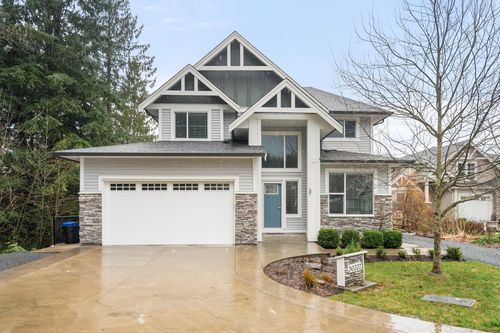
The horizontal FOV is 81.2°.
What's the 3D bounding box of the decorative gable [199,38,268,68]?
[{"bbox_3d":[-0.724,-5.093,13.200,3.200,1.400,0.300,0,-2,0],"label":"decorative gable"}]

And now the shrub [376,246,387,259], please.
[{"bbox_3d":[3.878,2.542,8.600,0.320,0.370,0.320,0,-2,0],"label":"shrub"}]

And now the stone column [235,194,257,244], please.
[{"bbox_3d":[-0.137,2.021,11.120,0.830,1.920,0.250,0,-2,-1],"label":"stone column"}]

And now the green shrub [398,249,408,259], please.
[{"bbox_3d":[4.571,2.605,8.700,0.270,0.280,0.270,0,-2,-1],"label":"green shrub"}]

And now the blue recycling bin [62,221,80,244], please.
[{"bbox_3d":[-7.435,2.786,12.200,0.700,0.950,0.700,0,-2,-1],"label":"blue recycling bin"}]

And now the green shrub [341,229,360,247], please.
[{"bbox_3d":[3.866,2.738,11.150,0.730,0.720,0.720,0,-2,-1],"label":"green shrub"}]

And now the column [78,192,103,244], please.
[{"bbox_3d":[-6.076,2.017,11.200,0.850,1.930,0.420,0,-2,0],"label":"column"}]

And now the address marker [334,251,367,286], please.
[{"bbox_3d":[2.015,2.043,5.800,0.740,0.620,0.270,2,-3,-38],"label":"address marker"}]

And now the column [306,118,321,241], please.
[{"bbox_3d":[2.705,0.588,12.250,0.490,5.080,0.470,0,-2,-1],"label":"column"}]

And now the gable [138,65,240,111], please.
[{"bbox_3d":[-2.715,-3.540,13.150,4.550,2.100,0.650,0,-2,-1],"label":"gable"}]

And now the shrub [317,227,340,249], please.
[{"bbox_3d":[2.906,2.646,10.700,0.760,0.720,0.750,0,-2,0],"label":"shrub"}]

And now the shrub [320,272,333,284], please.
[{"bbox_3d":[1.531,2.243,5.850,0.250,0.250,0.250,0,-2,-1],"label":"shrub"}]

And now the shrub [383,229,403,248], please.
[{"bbox_3d":[5.222,2.642,10.700,0.700,0.700,0.700,0,-2,0],"label":"shrub"}]

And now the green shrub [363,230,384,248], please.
[{"bbox_3d":[4.659,2.735,11.000,0.770,0.750,0.750,0,-2,-1],"label":"green shrub"}]

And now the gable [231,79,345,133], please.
[{"bbox_3d":[1.420,-2.366,11.500,4.450,2.000,0.500,0,-2,0],"label":"gable"}]

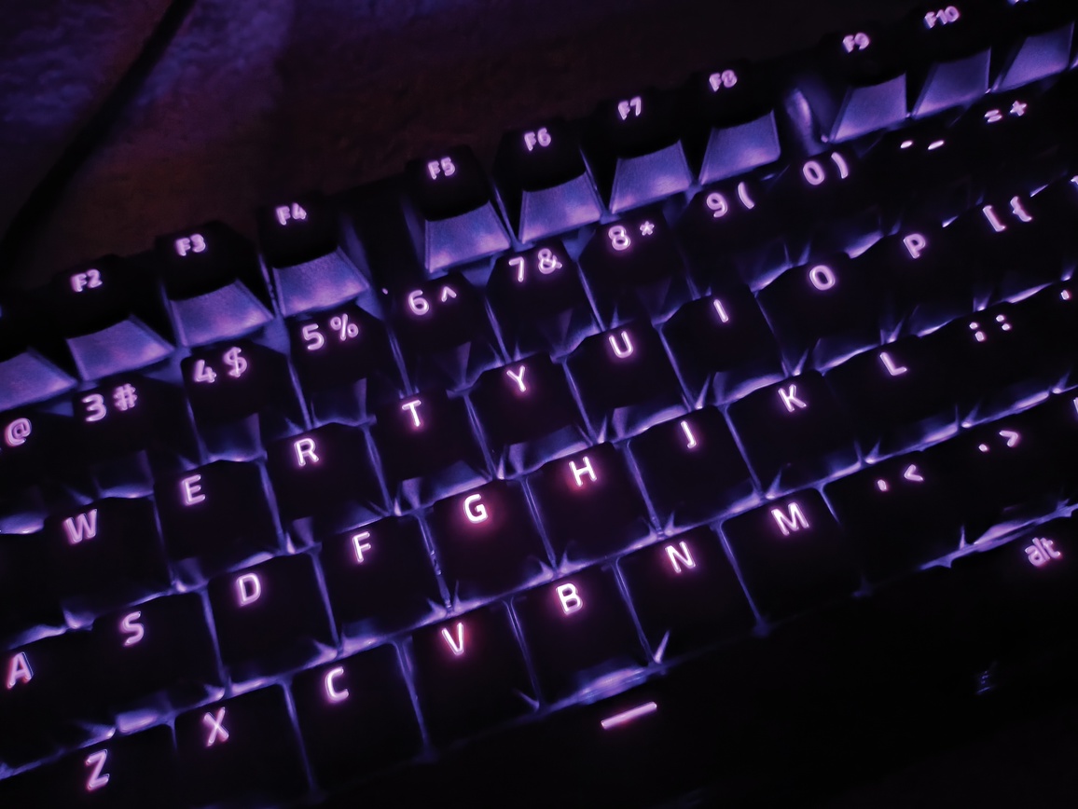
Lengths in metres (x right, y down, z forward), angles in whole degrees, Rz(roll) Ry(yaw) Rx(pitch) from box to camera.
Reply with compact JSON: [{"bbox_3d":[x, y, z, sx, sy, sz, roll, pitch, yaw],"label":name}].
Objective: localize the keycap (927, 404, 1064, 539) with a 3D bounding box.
[{"bbox_3d":[0.078,0.011,0.132,0.018,0.008,0.018,-19,72,-5],"label":"keycap"}]

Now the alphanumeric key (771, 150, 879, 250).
[{"bbox_3d":[0.055,-0.038,0.148,0.018,0.011,0.018,-19,73,-5],"label":"alphanumeric key"}]

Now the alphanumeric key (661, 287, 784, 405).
[{"bbox_3d":[0.034,-0.011,0.140,0.018,0.010,0.018,-19,73,-5],"label":"alphanumeric key"}]

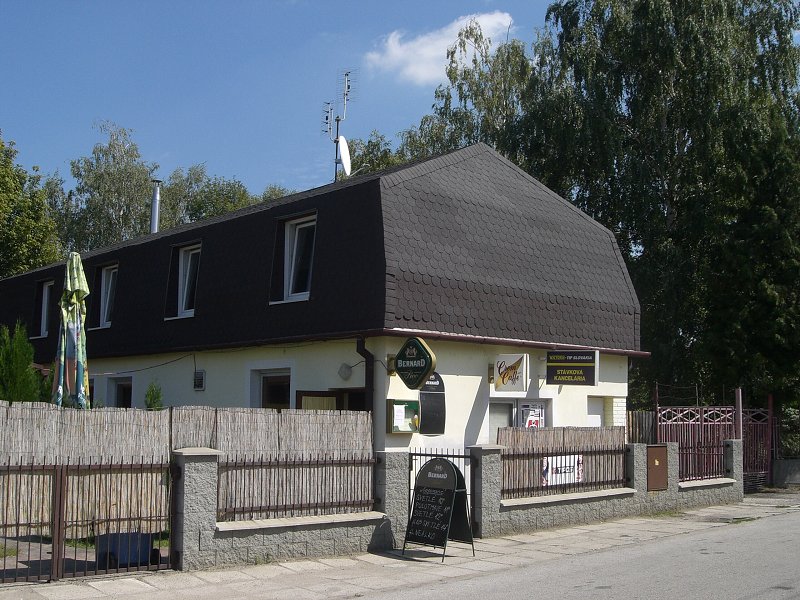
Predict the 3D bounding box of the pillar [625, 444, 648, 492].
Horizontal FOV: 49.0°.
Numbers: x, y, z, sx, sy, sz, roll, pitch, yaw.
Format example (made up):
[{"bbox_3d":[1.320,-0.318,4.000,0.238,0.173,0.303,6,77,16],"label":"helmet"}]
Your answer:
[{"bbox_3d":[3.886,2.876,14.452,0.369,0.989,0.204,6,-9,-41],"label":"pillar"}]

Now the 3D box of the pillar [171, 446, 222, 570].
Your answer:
[{"bbox_3d":[-2.118,2.181,9.227,0.436,1.232,0.242,6,-9,-41],"label":"pillar"}]

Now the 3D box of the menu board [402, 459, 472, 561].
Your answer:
[{"bbox_3d":[0.461,2.439,10.382,0.621,1.145,0.563,-6,-10,44],"label":"menu board"}]

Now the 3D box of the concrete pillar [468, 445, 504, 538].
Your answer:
[{"bbox_3d":[1.187,2.621,12.096,0.427,1.232,0.242,6,-9,-41],"label":"concrete pillar"}]

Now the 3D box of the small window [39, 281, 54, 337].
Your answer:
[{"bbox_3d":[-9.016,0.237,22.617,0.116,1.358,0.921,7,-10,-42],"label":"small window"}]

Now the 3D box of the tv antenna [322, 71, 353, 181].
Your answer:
[{"bbox_3d":[-1.337,-3.793,19.087,0.630,2.377,0.776,-2,-7,18],"label":"tv antenna"}]

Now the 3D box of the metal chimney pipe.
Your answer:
[{"bbox_3d":[-6.950,-2.672,25.066,0.252,1.571,0.252,7,-10,-42],"label":"metal chimney pipe"}]

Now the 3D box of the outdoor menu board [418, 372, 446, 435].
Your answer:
[{"bbox_3d":[0.507,1.605,13.486,0.533,0.970,0.049,7,-10,-42],"label":"outdoor menu board"}]

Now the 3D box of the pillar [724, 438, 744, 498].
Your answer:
[{"bbox_3d":[6.276,3.212,16.526,0.378,1.164,0.204,6,-9,-41],"label":"pillar"}]

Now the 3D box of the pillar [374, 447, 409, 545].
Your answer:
[{"bbox_3d":[-0.090,2.501,10.982,0.388,1.164,0.204,6,-9,-41],"label":"pillar"}]

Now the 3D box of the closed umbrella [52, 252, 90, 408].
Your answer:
[{"bbox_3d":[-4.191,1.273,11.079,0.446,3.570,0.446,6,-9,-41],"label":"closed umbrella"}]

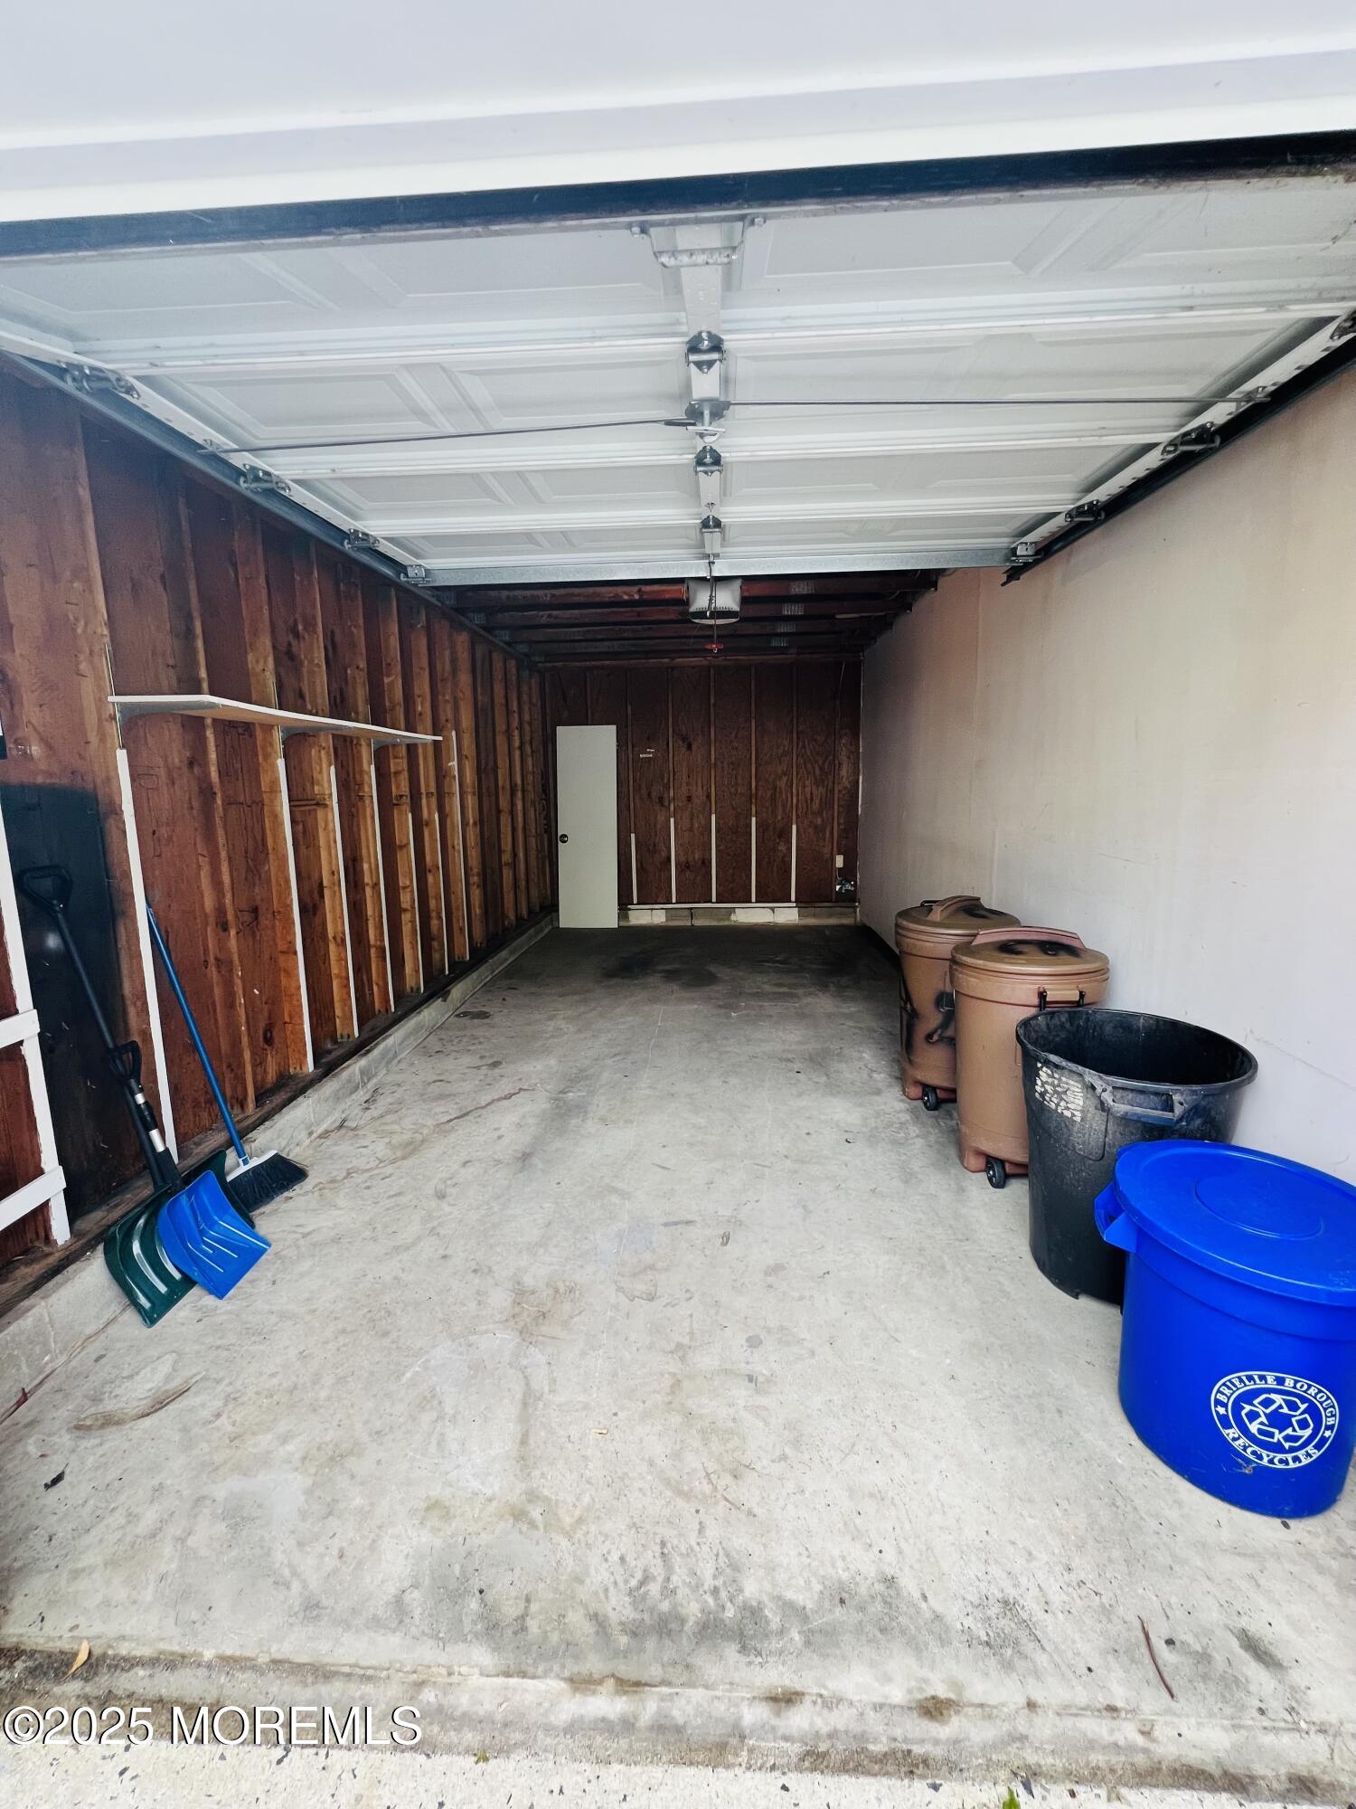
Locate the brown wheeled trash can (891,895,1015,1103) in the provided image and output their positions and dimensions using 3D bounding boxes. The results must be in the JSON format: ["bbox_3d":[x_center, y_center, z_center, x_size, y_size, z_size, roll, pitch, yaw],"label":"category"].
[{"bbox_3d":[1.226,0.426,3.061,0.540,0.900,0.550,0,9,3],"label":"brown wheeled trash can"}]

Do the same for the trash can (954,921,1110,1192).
[{"bbox_3d":[1.222,0.529,2.439,0.540,0.900,0.550,0,9,3],"label":"trash can"}]

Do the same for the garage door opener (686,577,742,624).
[{"bbox_3d":[0.190,-1.586,3.522,0.270,0.200,0.360,0,9,3],"label":"garage door opener"}]

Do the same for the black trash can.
[{"bbox_3d":[1.254,0.717,1.946,0.560,0.690,0.580,0,9,3],"label":"black trash can"}]

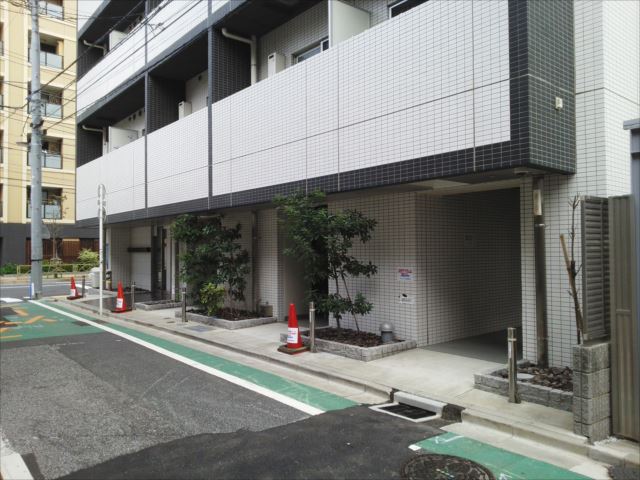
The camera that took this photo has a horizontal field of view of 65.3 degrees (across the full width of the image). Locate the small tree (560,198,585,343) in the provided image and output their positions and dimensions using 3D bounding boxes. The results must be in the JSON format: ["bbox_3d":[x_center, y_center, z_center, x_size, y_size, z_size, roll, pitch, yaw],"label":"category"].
[{"bbox_3d":[2.503,0.469,4.930,0.200,1.800,0.200,0,-1,-40],"label":"small tree"}]

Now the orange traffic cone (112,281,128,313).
[{"bbox_3d":[-4.878,1.368,12.192,0.380,0.730,0.380,0,-1,-40],"label":"orange traffic cone"}]

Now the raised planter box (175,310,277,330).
[{"bbox_3d":[-2.017,1.600,10.359,0.950,0.170,2.400,0,-1,-40],"label":"raised planter box"}]

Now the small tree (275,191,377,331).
[{"bbox_3d":[0.066,0.358,7.633,1.250,2.200,1.750,0,-1,-40],"label":"small tree"}]

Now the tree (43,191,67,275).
[{"bbox_3d":[-14.730,-0.278,27.800,1.250,4.750,1.250,0,-1,-40],"label":"tree"}]

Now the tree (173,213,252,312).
[{"bbox_3d":[-2.239,0.499,10.461,1.200,2.100,1.900,0,-1,-40],"label":"tree"}]

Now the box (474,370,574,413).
[{"bbox_3d":[2.386,1.485,5.187,1.000,0.170,1.160,0,-1,-40],"label":"box"}]

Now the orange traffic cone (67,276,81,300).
[{"bbox_3d":[-8.066,1.544,16.400,0.380,0.710,0.380,0,-1,-40],"label":"orange traffic cone"}]

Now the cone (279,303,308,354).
[{"bbox_3d":[-0.406,1.324,7.531,0.360,0.690,0.360,0,-1,-40],"label":"cone"}]

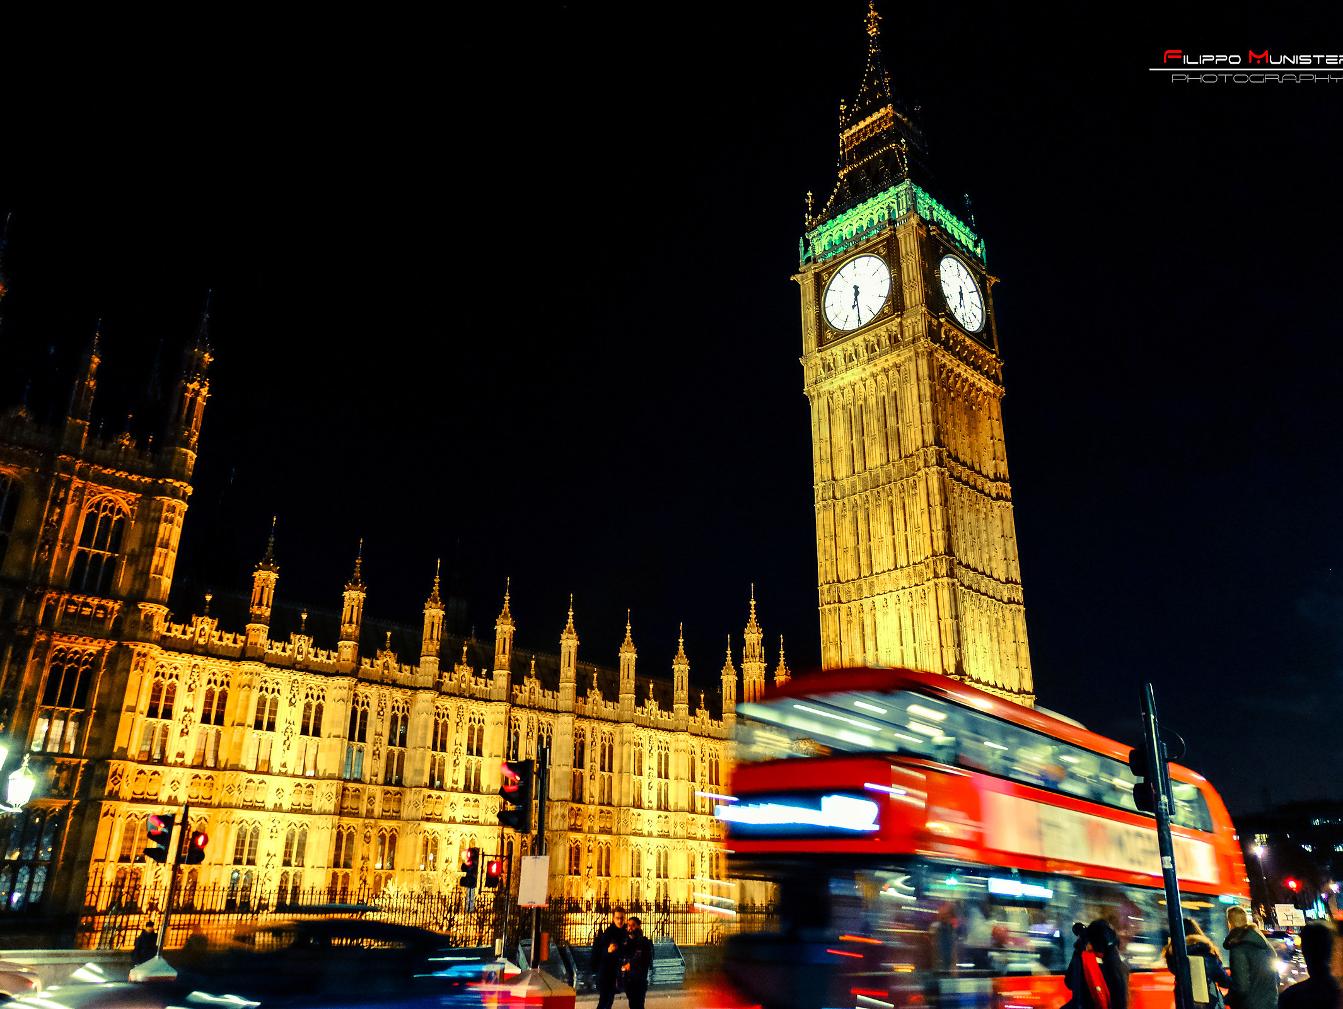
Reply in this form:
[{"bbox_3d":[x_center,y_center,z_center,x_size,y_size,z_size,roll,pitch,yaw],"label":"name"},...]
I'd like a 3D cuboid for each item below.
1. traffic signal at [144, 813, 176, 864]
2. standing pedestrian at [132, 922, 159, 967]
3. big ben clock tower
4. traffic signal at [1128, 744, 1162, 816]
[{"bbox_3d":[-9.637,6.289,19.000,0.340,0.890,0.310,19,-28,-39],"label":"traffic signal"},{"bbox_3d":[-11.413,9.893,21.686,0.500,1.720,0.340,11,-23,-23],"label":"standing pedestrian"},{"bbox_3d":[21.381,-10.968,92.817,13.600,96.300,13.600,21,-30,-40],"label":"big ben clock tower"},{"bbox_3d":[4.087,2.342,8.600,0.280,0.580,0.230,19,-28,-39],"label":"traffic signal"}]

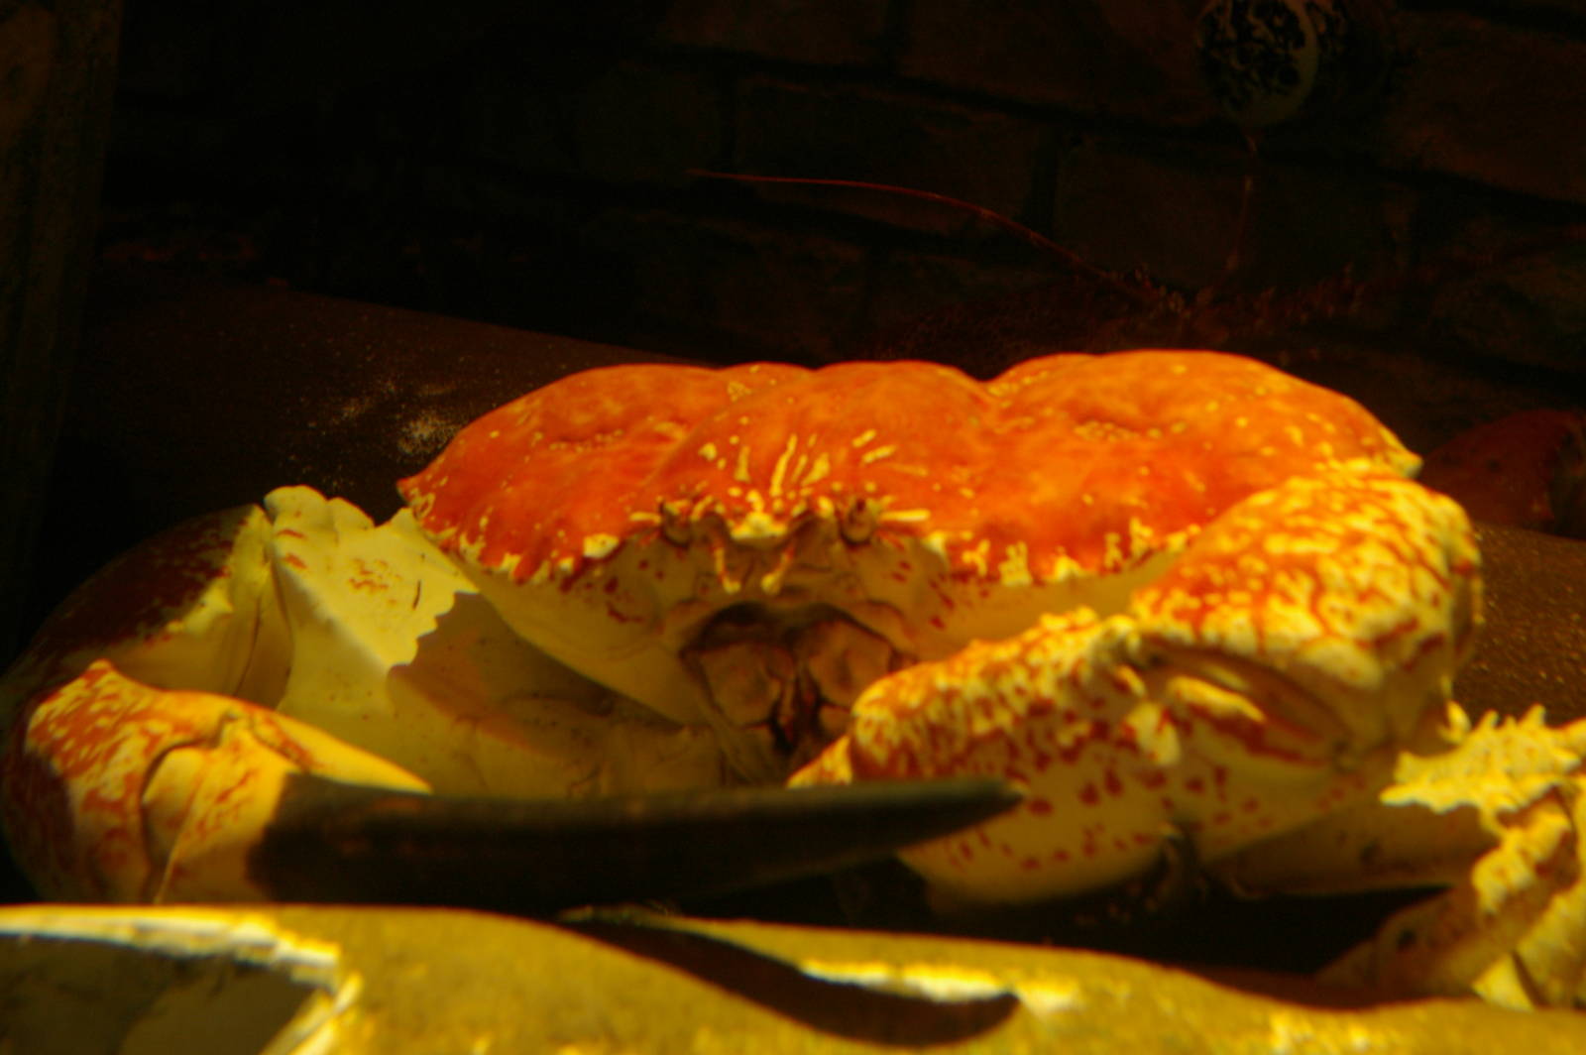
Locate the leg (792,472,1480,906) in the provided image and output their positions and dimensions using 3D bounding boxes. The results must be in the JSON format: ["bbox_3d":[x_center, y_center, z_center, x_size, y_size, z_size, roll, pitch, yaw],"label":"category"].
[{"bbox_3d":[0.113,0.052,0.710,0.215,0.135,0.120,0,7,-12],"label":"leg"}]

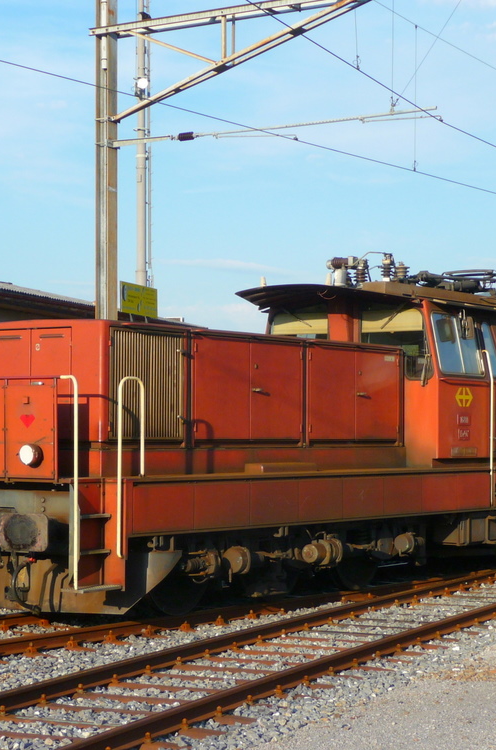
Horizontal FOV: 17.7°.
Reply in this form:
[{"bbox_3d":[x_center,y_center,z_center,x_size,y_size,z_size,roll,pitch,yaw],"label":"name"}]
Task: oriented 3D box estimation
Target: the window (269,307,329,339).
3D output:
[{"bbox_3d":[0.670,-0.471,21.545,0.985,0.847,0.059,-1,-1,35],"label":"window"}]

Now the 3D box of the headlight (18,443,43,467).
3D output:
[{"bbox_3d":[-2.070,0.766,15.130,0.202,0.207,0.118,-1,-3,35],"label":"headlight"}]

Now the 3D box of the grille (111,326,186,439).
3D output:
[{"bbox_3d":[-1.021,0.104,16.215,0.059,1.123,1.216,-1,-3,35],"label":"grille"}]

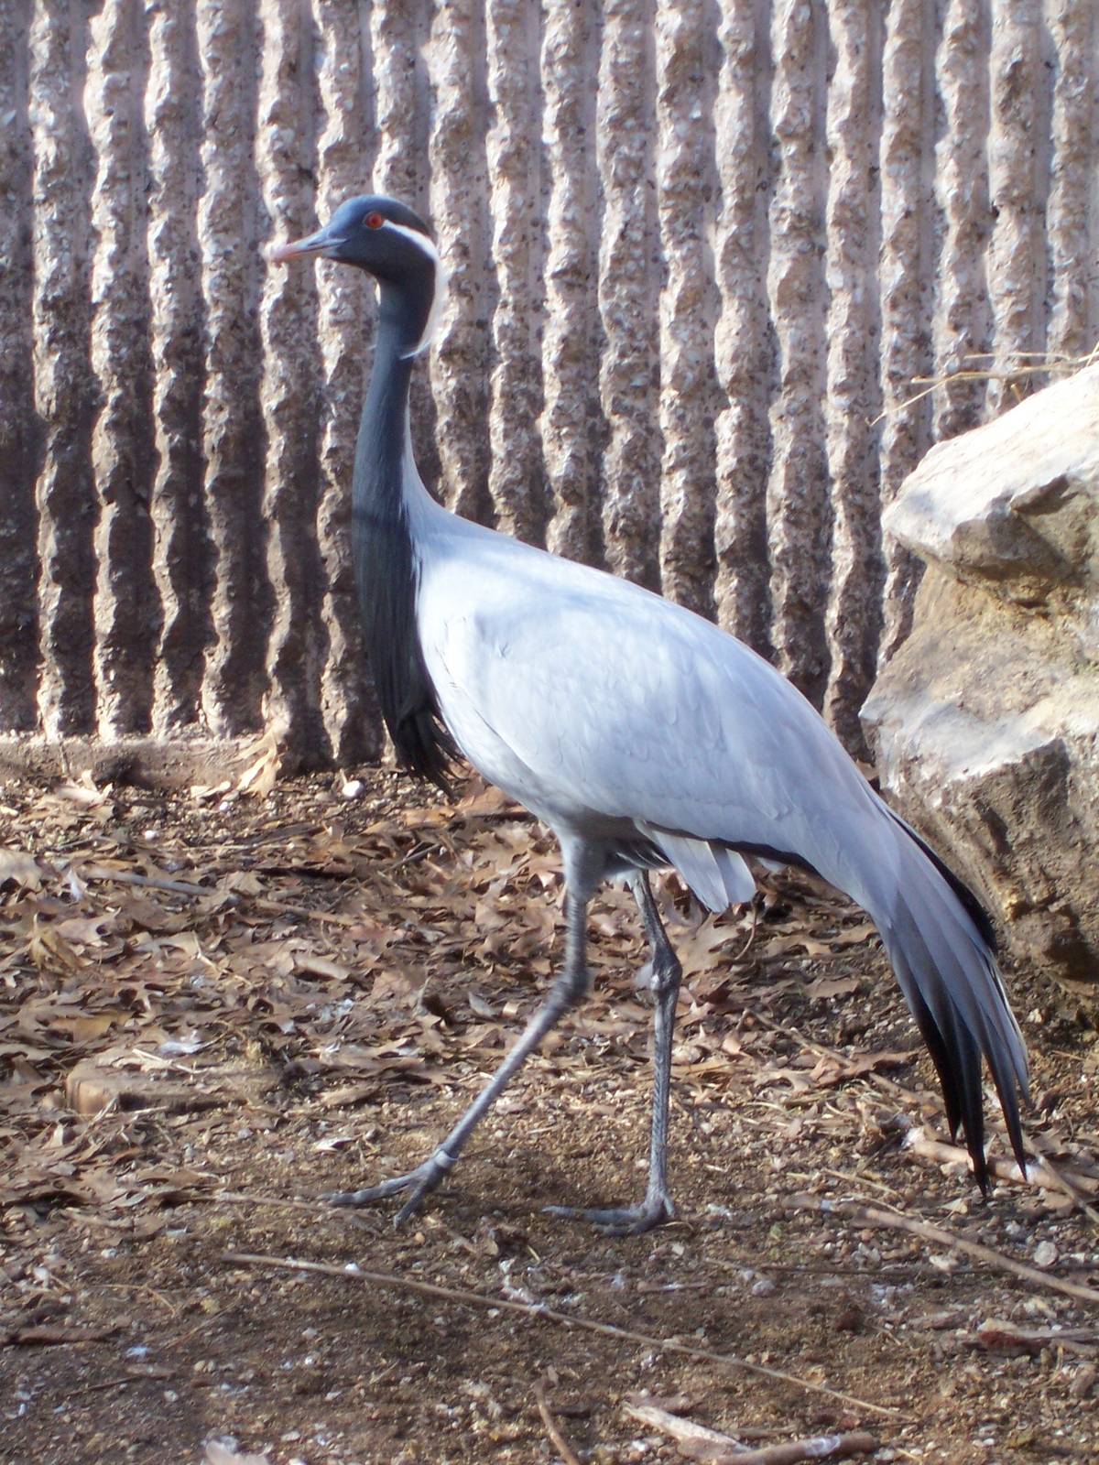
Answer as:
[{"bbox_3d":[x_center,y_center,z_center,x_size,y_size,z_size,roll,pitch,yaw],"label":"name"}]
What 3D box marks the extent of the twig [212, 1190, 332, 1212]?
[{"bbox_3d":[-0.228,0.387,6.094,0.109,0.006,0.008,4,11,21],"label":"twig"}]

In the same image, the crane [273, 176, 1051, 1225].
[{"bbox_3d":[0.085,-0.016,5.993,0.625,0.833,0.210,2,10,13],"label":"crane"}]

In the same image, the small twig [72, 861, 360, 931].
[{"bbox_3d":[-0.329,0.162,7.364,0.413,0.009,0.011,10,14,44],"label":"small twig"}]

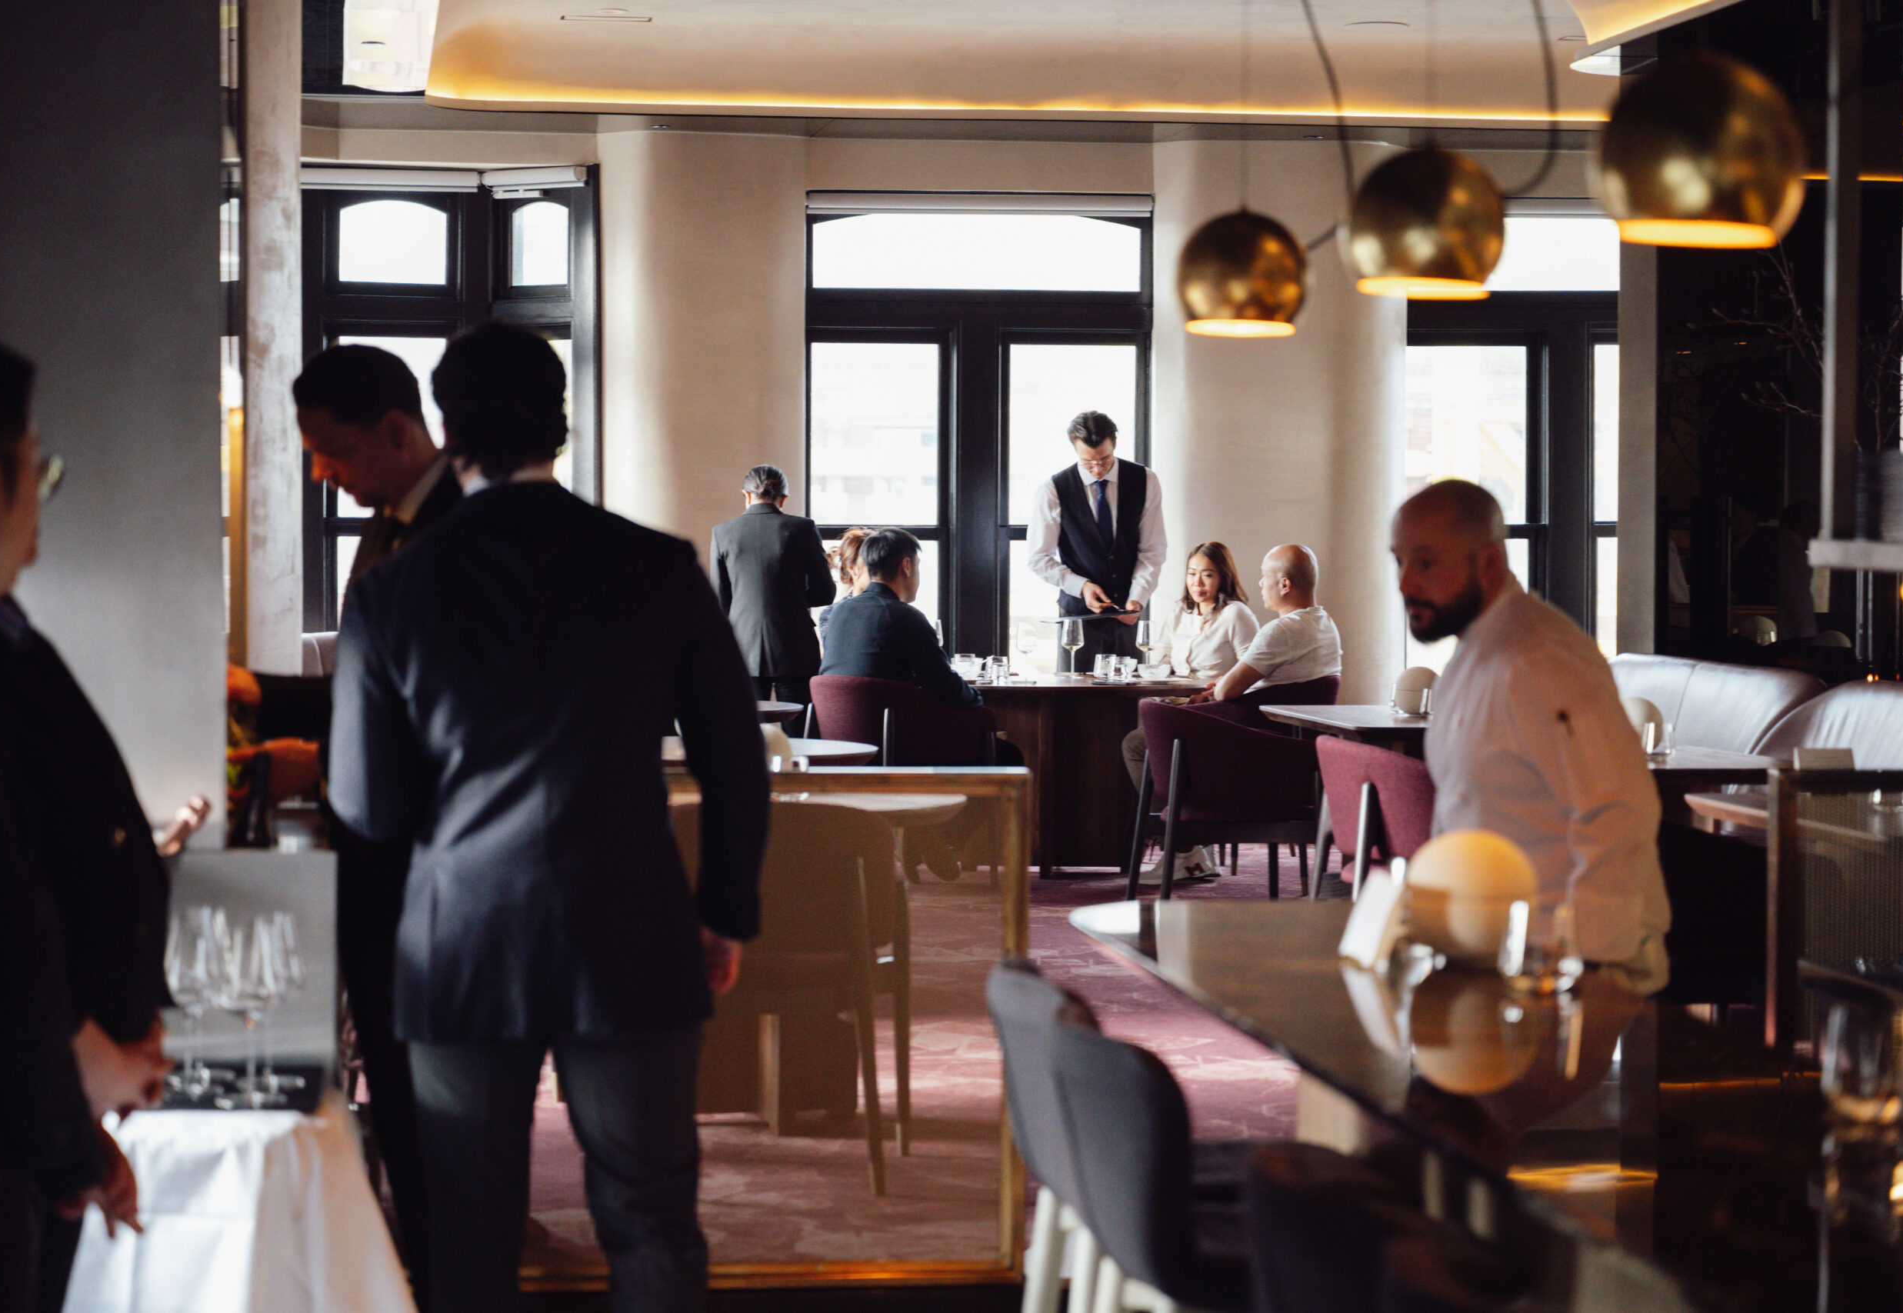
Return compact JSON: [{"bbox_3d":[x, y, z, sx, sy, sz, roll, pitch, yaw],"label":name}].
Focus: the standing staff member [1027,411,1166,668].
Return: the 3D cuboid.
[{"bbox_3d":[0.602,-0.091,15.850,0.570,1.820,0.420,0,2,-7],"label":"standing staff member"}]

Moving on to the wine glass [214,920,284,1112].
[{"bbox_3d":[-0.878,0.445,4.800,0.083,0.222,0.083,0,2,0],"label":"wine glass"}]

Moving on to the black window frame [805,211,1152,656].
[{"bbox_3d":[0.123,-0.945,17.000,1.550,2.150,0.130,0,2,-5],"label":"black window frame"}]

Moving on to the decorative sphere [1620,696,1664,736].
[{"bbox_3d":[1.915,0.194,10.720,0.156,0.156,0.156,0,2,0],"label":"decorative sphere"}]

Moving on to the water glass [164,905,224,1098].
[{"bbox_3d":[-0.890,0.406,4.500,0.075,0.220,0.075,0,2,0],"label":"water glass"}]

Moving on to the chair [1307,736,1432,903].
[{"bbox_3d":[1.330,0.617,10.650,0.580,0.800,0.590,0,2,-10],"label":"chair"}]

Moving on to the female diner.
[{"bbox_3d":[0.962,0.181,15.200,0.500,1.290,0.720,2,3,41],"label":"female diner"}]

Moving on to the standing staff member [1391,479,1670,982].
[{"bbox_3d":[0.884,0.477,5.750,0.440,1.480,0.490,-1,3,-29],"label":"standing staff member"}]

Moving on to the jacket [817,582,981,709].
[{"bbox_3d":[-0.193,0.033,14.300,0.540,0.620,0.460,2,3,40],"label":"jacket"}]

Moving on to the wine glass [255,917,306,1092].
[{"bbox_3d":[-0.869,0.444,4.920,0.083,0.222,0.083,0,2,0],"label":"wine glass"}]

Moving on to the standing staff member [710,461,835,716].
[{"bbox_3d":[-0.721,0.026,15.150,0.520,1.600,0.380,1,2,19],"label":"standing staff member"}]

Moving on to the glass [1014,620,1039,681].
[{"bbox_3d":[0.298,-0.028,15.300,0.086,0.232,0.086,0,2,0],"label":"glass"}]

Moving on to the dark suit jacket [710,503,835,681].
[{"bbox_3d":[-0.721,-0.254,15.150,0.520,0.720,0.360,1,2,19],"label":"dark suit jacket"}]

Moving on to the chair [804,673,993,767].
[{"bbox_3d":[-0.180,0.464,14.280,0.580,0.800,0.590,-1,3,-35],"label":"chair"}]

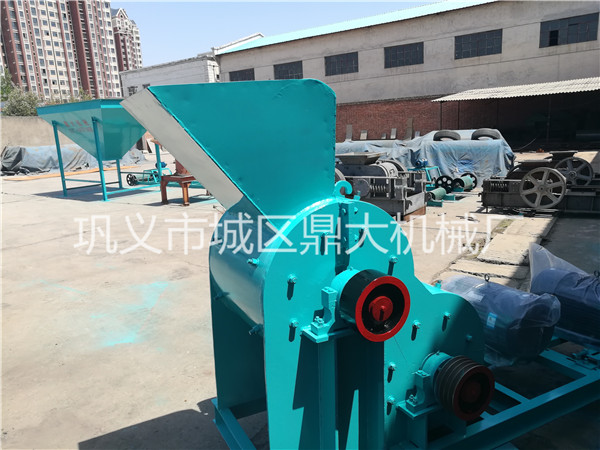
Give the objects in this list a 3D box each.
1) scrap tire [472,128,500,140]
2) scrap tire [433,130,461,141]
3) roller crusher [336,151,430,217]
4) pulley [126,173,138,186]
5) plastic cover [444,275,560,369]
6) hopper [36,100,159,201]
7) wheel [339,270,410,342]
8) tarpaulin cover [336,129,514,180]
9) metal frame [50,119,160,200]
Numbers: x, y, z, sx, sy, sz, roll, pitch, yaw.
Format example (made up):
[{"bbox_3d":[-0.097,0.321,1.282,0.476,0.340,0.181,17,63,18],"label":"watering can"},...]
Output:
[{"bbox_3d":[4.140,-1.987,10.006,0.642,0.195,0.642,5,15,33],"label":"scrap tire"},{"bbox_3d":[3.469,-2.096,10.673,0.640,0.195,0.640,5,15,33],"label":"scrap tire"},{"bbox_3d":[1.209,-0.796,8.094,1.950,0.960,1.320,7,16,37],"label":"roller crusher"},{"bbox_3d":[-5.200,-1.402,13.950,0.393,0.393,0.128,6,15,36],"label":"pulley"},{"bbox_3d":[1.276,0.579,2.981,0.407,0.436,0.713,-7,11,-27],"label":"plastic cover"},{"bbox_3d":[-5.232,-2.040,12.289,3.121,2.409,1.883,6,15,36],"label":"hopper"},{"bbox_3d":[0.273,0.291,1.638,0.240,0.240,0.106,-7,11,-27],"label":"wheel"},{"bbox_3d":[3.267,-1.774,11.585,4.200,1.275,2.025,5,15,33],"label":"tarpaulin cover"},{"bbox_3d":[-5.221,-1.845,12.330,2.028,2.010,1.758,6,15,36],"label":"metal frame"}]

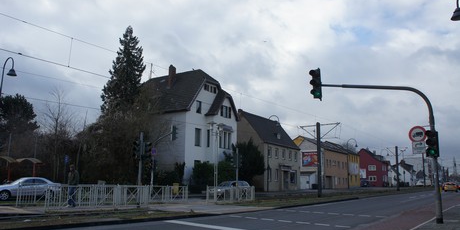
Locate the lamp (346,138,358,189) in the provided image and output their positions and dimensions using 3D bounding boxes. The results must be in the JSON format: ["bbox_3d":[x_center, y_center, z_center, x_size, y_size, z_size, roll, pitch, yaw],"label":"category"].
[{"bbox_3d":[22.805,9.053,66.206,2.100,9.400,0.400,-5,-12,34],"label":"lamp"}]

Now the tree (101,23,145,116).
[{"bbox_3d":[-13.007,-1.366,45.016,6.000,20.800,6.000,-5,-12,34],"label":"tree"}]

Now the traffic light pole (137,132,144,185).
[{"bbox_3d":[-4.340,2.665,17.500,0.170,3.640,0.170,-5,-12,34],"label":"traffic light pole"}]

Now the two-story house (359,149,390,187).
[{"bbox_3d":[39.681,15.559,102.813,9.200,10.200,10.000,-5,-12,34],"label":"two-story house"}]

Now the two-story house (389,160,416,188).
[{"bbox_3d":[63.638,22.063,133.868,8.000,9.500,11.000,-5,-12,34],"label":"two-story house"}]

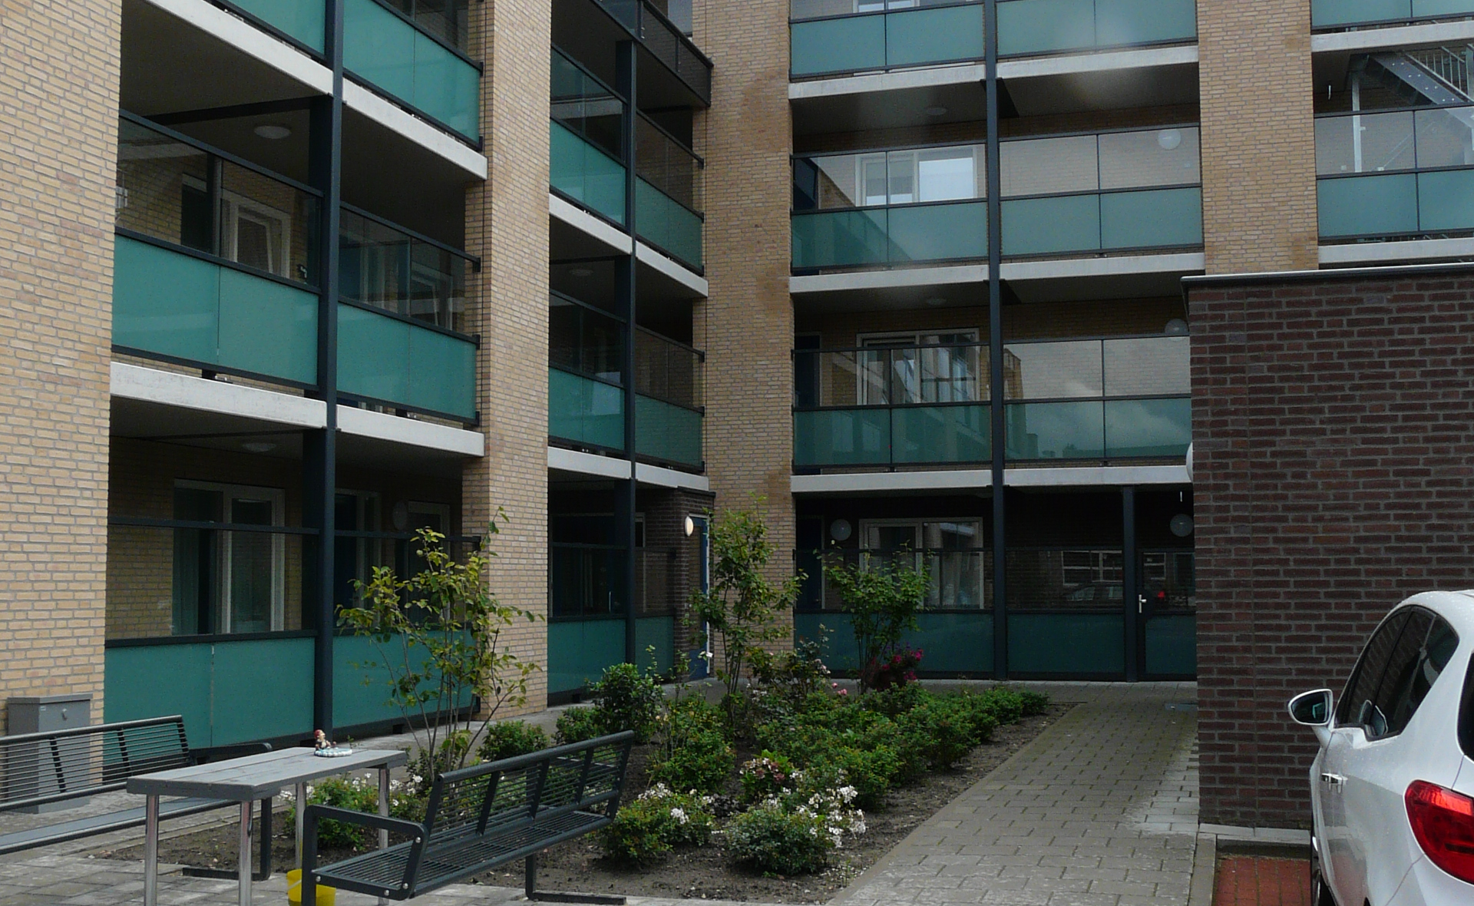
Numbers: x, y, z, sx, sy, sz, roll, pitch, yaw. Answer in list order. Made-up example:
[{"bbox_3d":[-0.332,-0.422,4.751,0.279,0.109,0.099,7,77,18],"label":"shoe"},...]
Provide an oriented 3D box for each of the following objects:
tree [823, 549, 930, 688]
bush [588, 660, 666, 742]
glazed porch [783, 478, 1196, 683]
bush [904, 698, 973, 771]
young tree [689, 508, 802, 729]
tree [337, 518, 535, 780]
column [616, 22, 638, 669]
[{"bbox_3d":[1.665,2.043,18.838,1.269,1.810,1.269,-1,-5,5],"label":"tree"},{"bbox_3d":[-1.000,2.251,14.484,0.726,0.734,0.726,0,-5,-4],"label":"bush"},{"bbox_3d":[3.704,1.874,22.751,5.900,2.720,0.350,-2,-5,16],"label":"glazed porch"},{"bbox_3d":[1.602,2.205,12.614,0.576,0.519,0.576,-1,-5,7],"label":"bush"},{"bbox_3d":[0.082,1.608,15.405,1.095,2.161,1.095,0,-5,0],"label":"young tree"},{"bbox_3d":[-2.065,1.400,10.909,1.351,1.906,1.283,1,-5,-10],"label":"tree"},{"bbox_3d":[-1.465,-1.207,20.787,0.200,8.590,0.160,-2,-5,18],"label":"column"}]

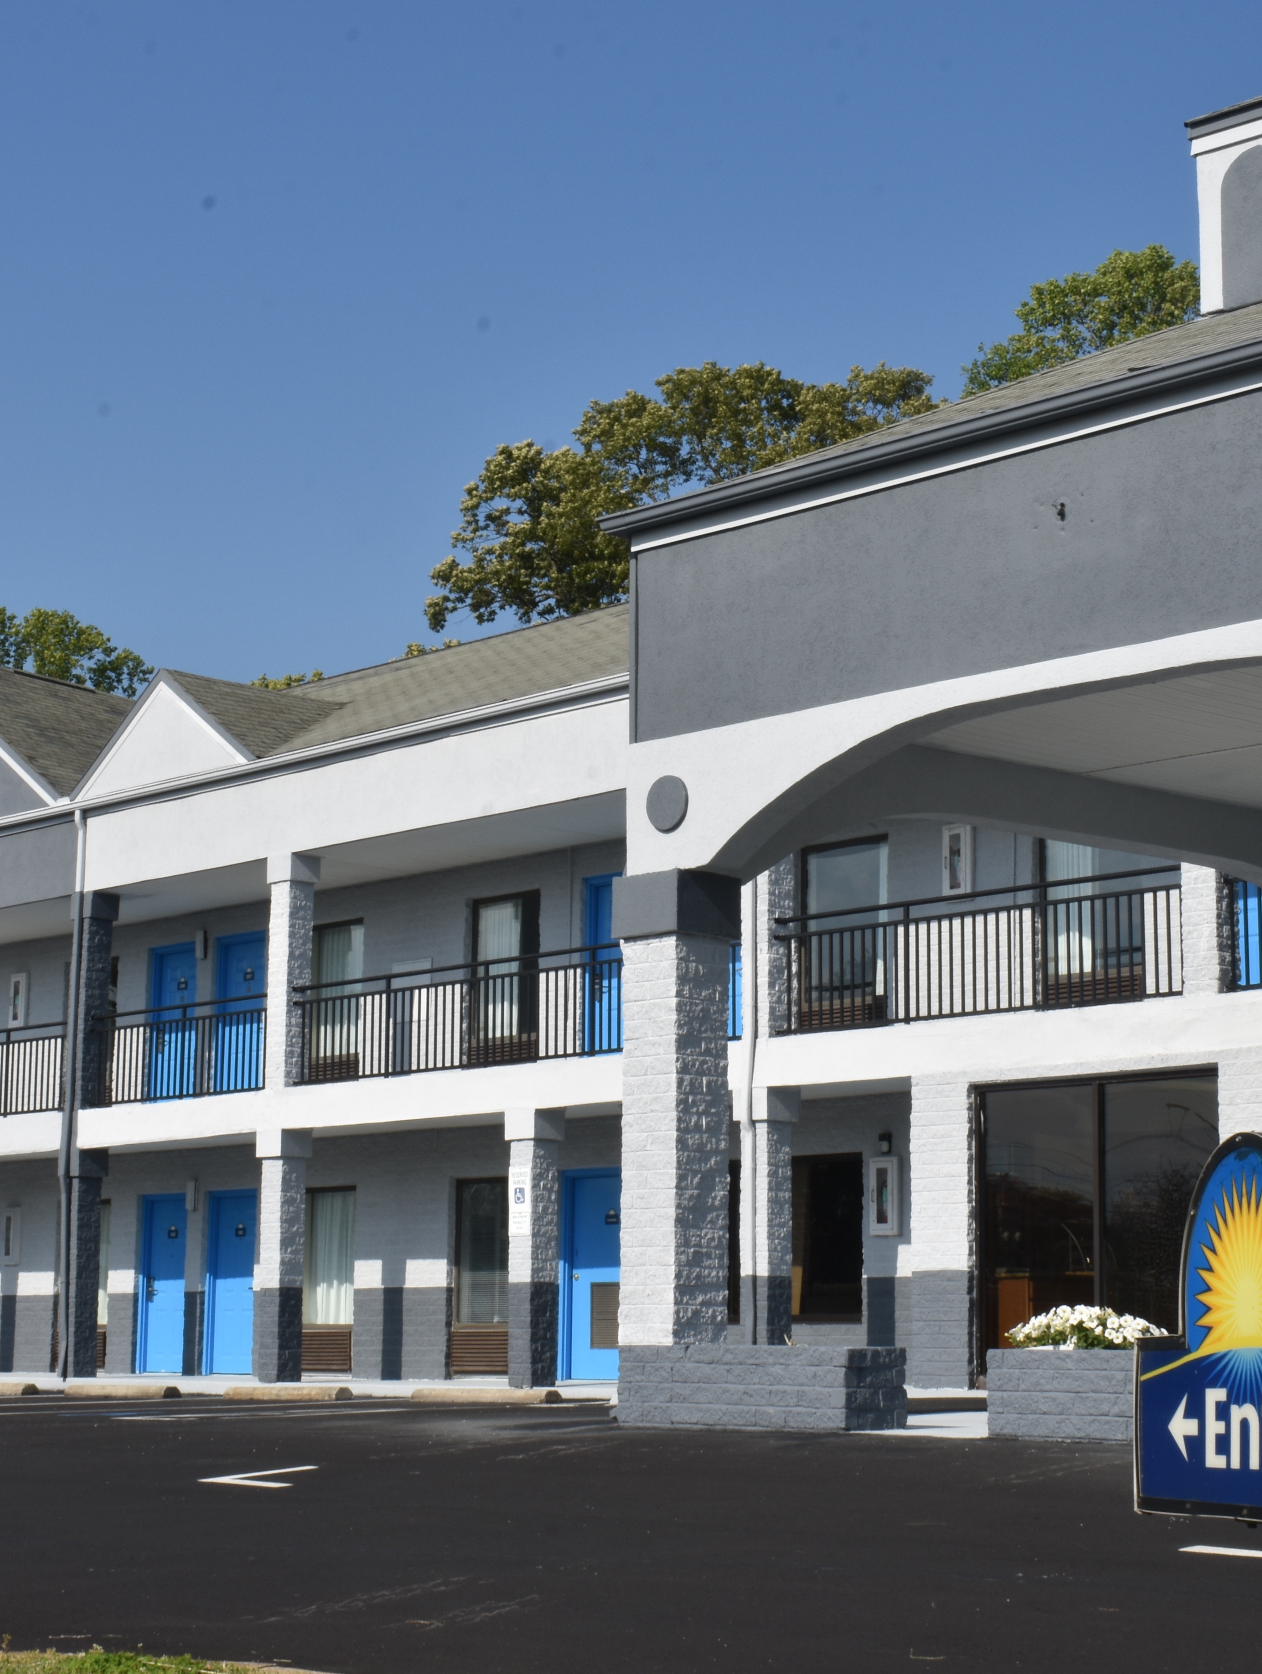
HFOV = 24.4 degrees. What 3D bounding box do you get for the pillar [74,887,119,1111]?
[{"bbox_3d":[-6.025,1.852,32.687,0.410,2.380,0.410,9,-13,-42],"label":"pillar"}]

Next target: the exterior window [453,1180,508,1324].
[{"bbox_3d":[-1.450,4.302,30.182,0.090,1.527,1.093,9,-13,-43],"label":"exterior window"}]

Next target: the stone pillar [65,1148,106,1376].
[{"bbox_3d":[-6.055,4.697,32.238,0.410,2.480,0.410,9,-13,-42],"label":"stone pillar"}]

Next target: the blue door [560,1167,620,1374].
[{"bbox_3d":[-0.322,4.217,28.094,0.100,2.020,0.920,10,-14,-43],"label":"blue door"}]

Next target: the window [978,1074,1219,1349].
[{"bbox_3d":[3.500,2.903,22.015,0.120,2.280,2.320,10,-14,-43],"label":"window"}]

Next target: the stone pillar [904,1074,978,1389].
[{"bbox_3d":[2.539,3.128,23.067,0.360,2.430,0.600,10,-14,-43],"label":"stone pillar"}]

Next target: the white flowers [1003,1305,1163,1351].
[{"bbox_3d":[2.213,2.388,14.138,0.420,0.265,0.910,9,-13,-42],"label":"white flowers"}]

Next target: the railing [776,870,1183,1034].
[{"bbox_3d":[2.681,0.943,23.195,0.070,1.000,4.120,10,-14,-43],"label":"railing"}]

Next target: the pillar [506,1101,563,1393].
[{"bbox_3d":[-0.875,3.740,26.499,0.370,2.500,0.370,10,-14,-43],"label":"pillar"}]

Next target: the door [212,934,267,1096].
[{"bbox_3d":[-4.496,2.158,33.732,0.090,2.069,1.019,9,-13,-43],"label":"door"}]

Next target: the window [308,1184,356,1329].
[{"bbox_3d":[-3.293,4.613,32.049,0.090,1.522,1.093,9,-13,-43],"label":"window"}]

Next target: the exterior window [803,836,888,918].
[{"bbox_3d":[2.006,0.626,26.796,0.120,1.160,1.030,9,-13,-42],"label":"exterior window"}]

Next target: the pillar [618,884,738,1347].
[{"bbox_3d":[0.251,1.544,16.347,0.510,2.580,0.510,9,-13,-42],"label":"pillar"}]

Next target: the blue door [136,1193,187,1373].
[{"bbox_3d":[-5.437,5.216,34.180,0.090,2.069,1.019,9,-13,-43],"label":"blue door"}]

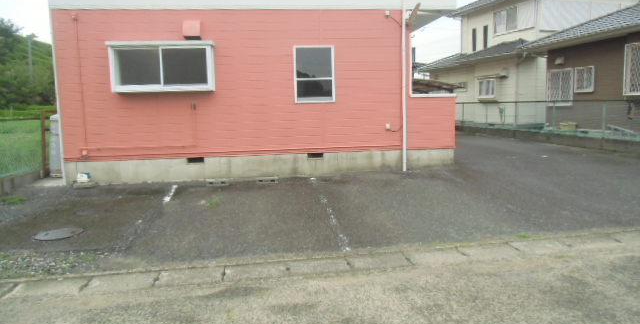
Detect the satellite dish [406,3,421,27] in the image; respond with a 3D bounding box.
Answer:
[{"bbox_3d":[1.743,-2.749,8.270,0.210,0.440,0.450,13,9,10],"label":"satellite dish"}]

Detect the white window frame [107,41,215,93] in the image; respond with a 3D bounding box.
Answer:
[{"bbox_3d":[-2.756,-1.675,7.837,1.775,0.855,0.370,-2,6,-6],"label":"white window frame"}]

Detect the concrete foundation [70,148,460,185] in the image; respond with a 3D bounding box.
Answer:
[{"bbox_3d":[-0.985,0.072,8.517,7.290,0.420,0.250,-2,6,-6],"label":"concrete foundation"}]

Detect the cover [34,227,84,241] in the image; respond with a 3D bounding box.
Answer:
[{"bbox_3d":[-3.054,0.856,5.220,0.520,0.040,0.520,-3,9,-6],"label":"cover"}]

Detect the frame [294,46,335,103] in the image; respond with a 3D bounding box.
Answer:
[{"bbox_3d":[-0.098,-1.648,8.312,0.762,1.058,0.090,-2,6,-6],"label":"frame"}]

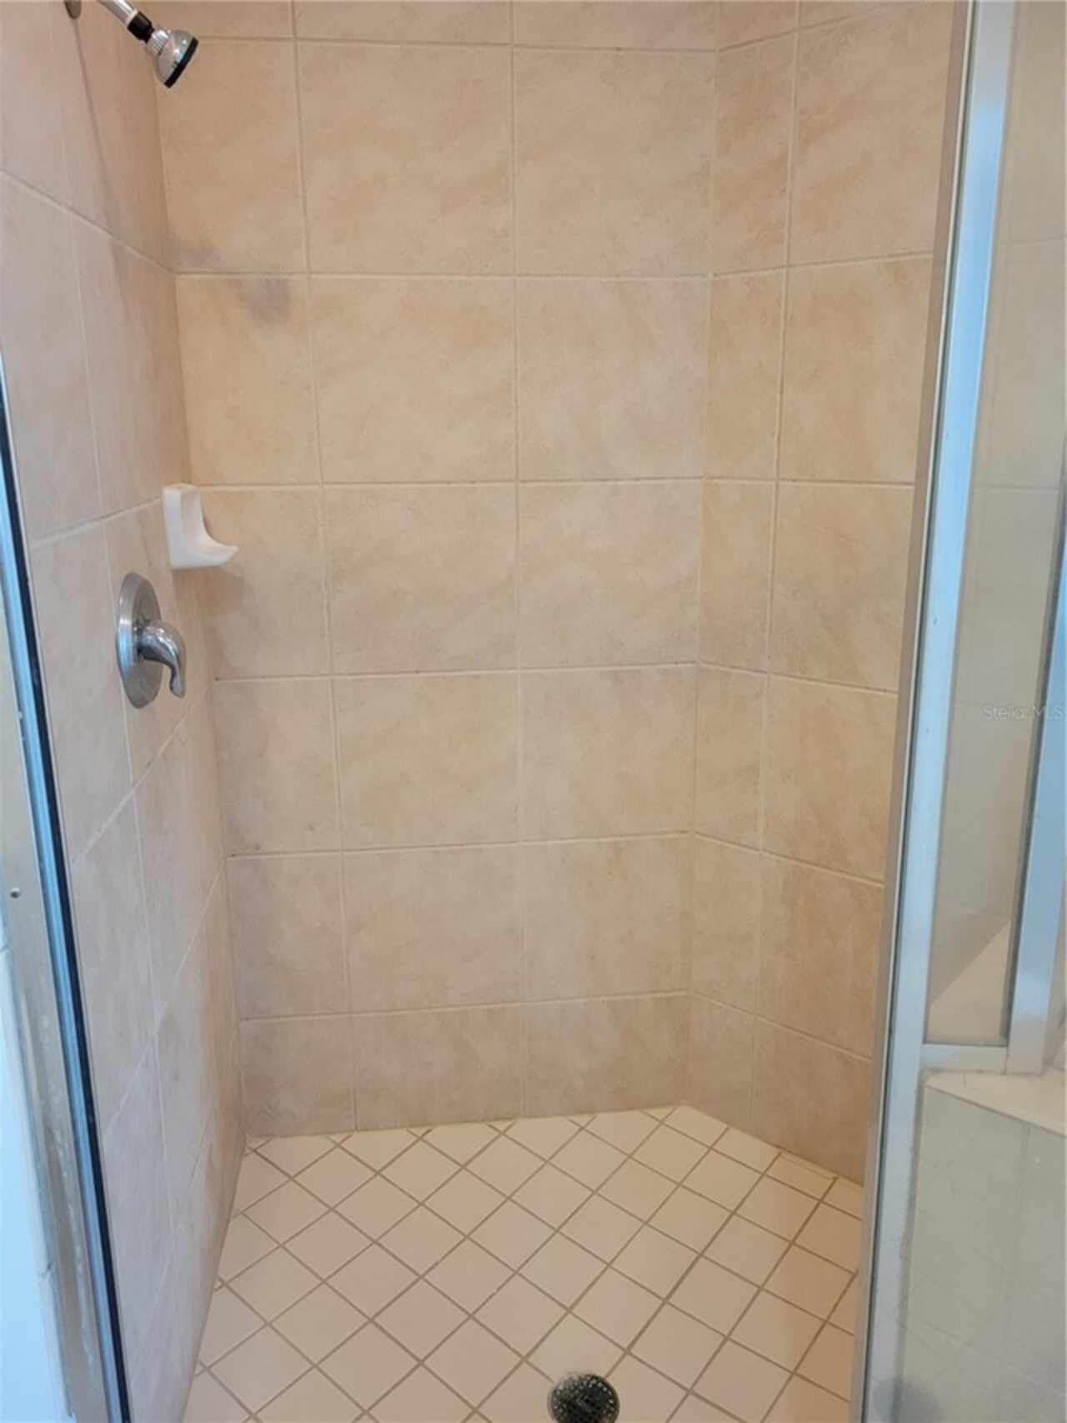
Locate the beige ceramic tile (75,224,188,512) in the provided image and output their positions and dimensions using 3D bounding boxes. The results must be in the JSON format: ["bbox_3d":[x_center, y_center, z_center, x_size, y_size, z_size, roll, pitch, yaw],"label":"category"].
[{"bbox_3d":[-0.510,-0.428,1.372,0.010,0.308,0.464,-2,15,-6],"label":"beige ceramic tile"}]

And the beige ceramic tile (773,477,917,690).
[{"bbox_3d":[0.537,-0.199,1.716,0.327,0.325,0.010,11,18,39],"label":"beige ceramic tile"}]

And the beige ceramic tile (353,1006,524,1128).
[{"bbox_3d":[-0.183,0.695,2.093,0.327,0.250,0.010,-2,14,-6],"label":"beige ceramic tile"}]

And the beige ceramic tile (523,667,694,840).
[{"bbox_3d":[0.139,0.078,1.973,0.323,0.324,0.010,-2,14,-6],"label":"beige ceramic tile"}]

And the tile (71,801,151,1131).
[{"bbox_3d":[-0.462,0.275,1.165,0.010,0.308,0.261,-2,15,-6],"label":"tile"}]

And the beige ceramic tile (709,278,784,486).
[{"bbox_3d":[0.335,-0.520,1.675,0.129,0.308,0.010,12,20,38],"label":"beige ceramic tile"}]

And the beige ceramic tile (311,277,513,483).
[{"bbox_3d":[-0.188,-0.533,1.726,0.319,0.317,0.012,-2,15,-6],"label":"beige ceramic tile"}]

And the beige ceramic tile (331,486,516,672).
[{"bbox_3d":[-0.180,-0.213,1.754,0.309,0.308,0.010,-2,15,-6],"label":"beige ceramic tile"}]

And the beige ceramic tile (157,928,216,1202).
[{"bbox_3d":[-0.489,0.505,1.508,0.010,0.308,0.311,-2,15,-6],"label":"beige ceramic tile"}]

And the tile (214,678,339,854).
[{"bbox_3d":[-0.457,0.099,1.910,0.205,0.324,0.010,-2,14,-6],"label":"tile"}]

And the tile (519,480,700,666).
[{"bbox_3d":[0.136,-0.240,1.892,0.323,0.325,0.010,-2,14,-6],"label":"tile"}]

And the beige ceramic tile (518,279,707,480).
[{"bbox_3d":[0.126,-0.525,1.702,0.305,0.308,0.010,-2,15,-6],"label":"beige ceramic tile"}]

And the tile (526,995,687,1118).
[{"bbox_3d":[0.140,0.664,2.071,0.310,0.244,0.012,-2,15,-6],"label":"tile"}]

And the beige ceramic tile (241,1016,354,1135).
[{"bbox_3d":[-0.439,0.684,2.014,0.198,0.244,0.012,-2,15,-6],"label":"beige ceramic tile"}]

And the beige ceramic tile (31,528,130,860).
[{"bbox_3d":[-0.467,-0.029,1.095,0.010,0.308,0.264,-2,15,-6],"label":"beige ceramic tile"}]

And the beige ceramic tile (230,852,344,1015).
[{"bbox_3d":[-0.454,0.420,1.992,0.205,0.329,0.010,-2,14,-6],"label":"beige ceramic tile"}]

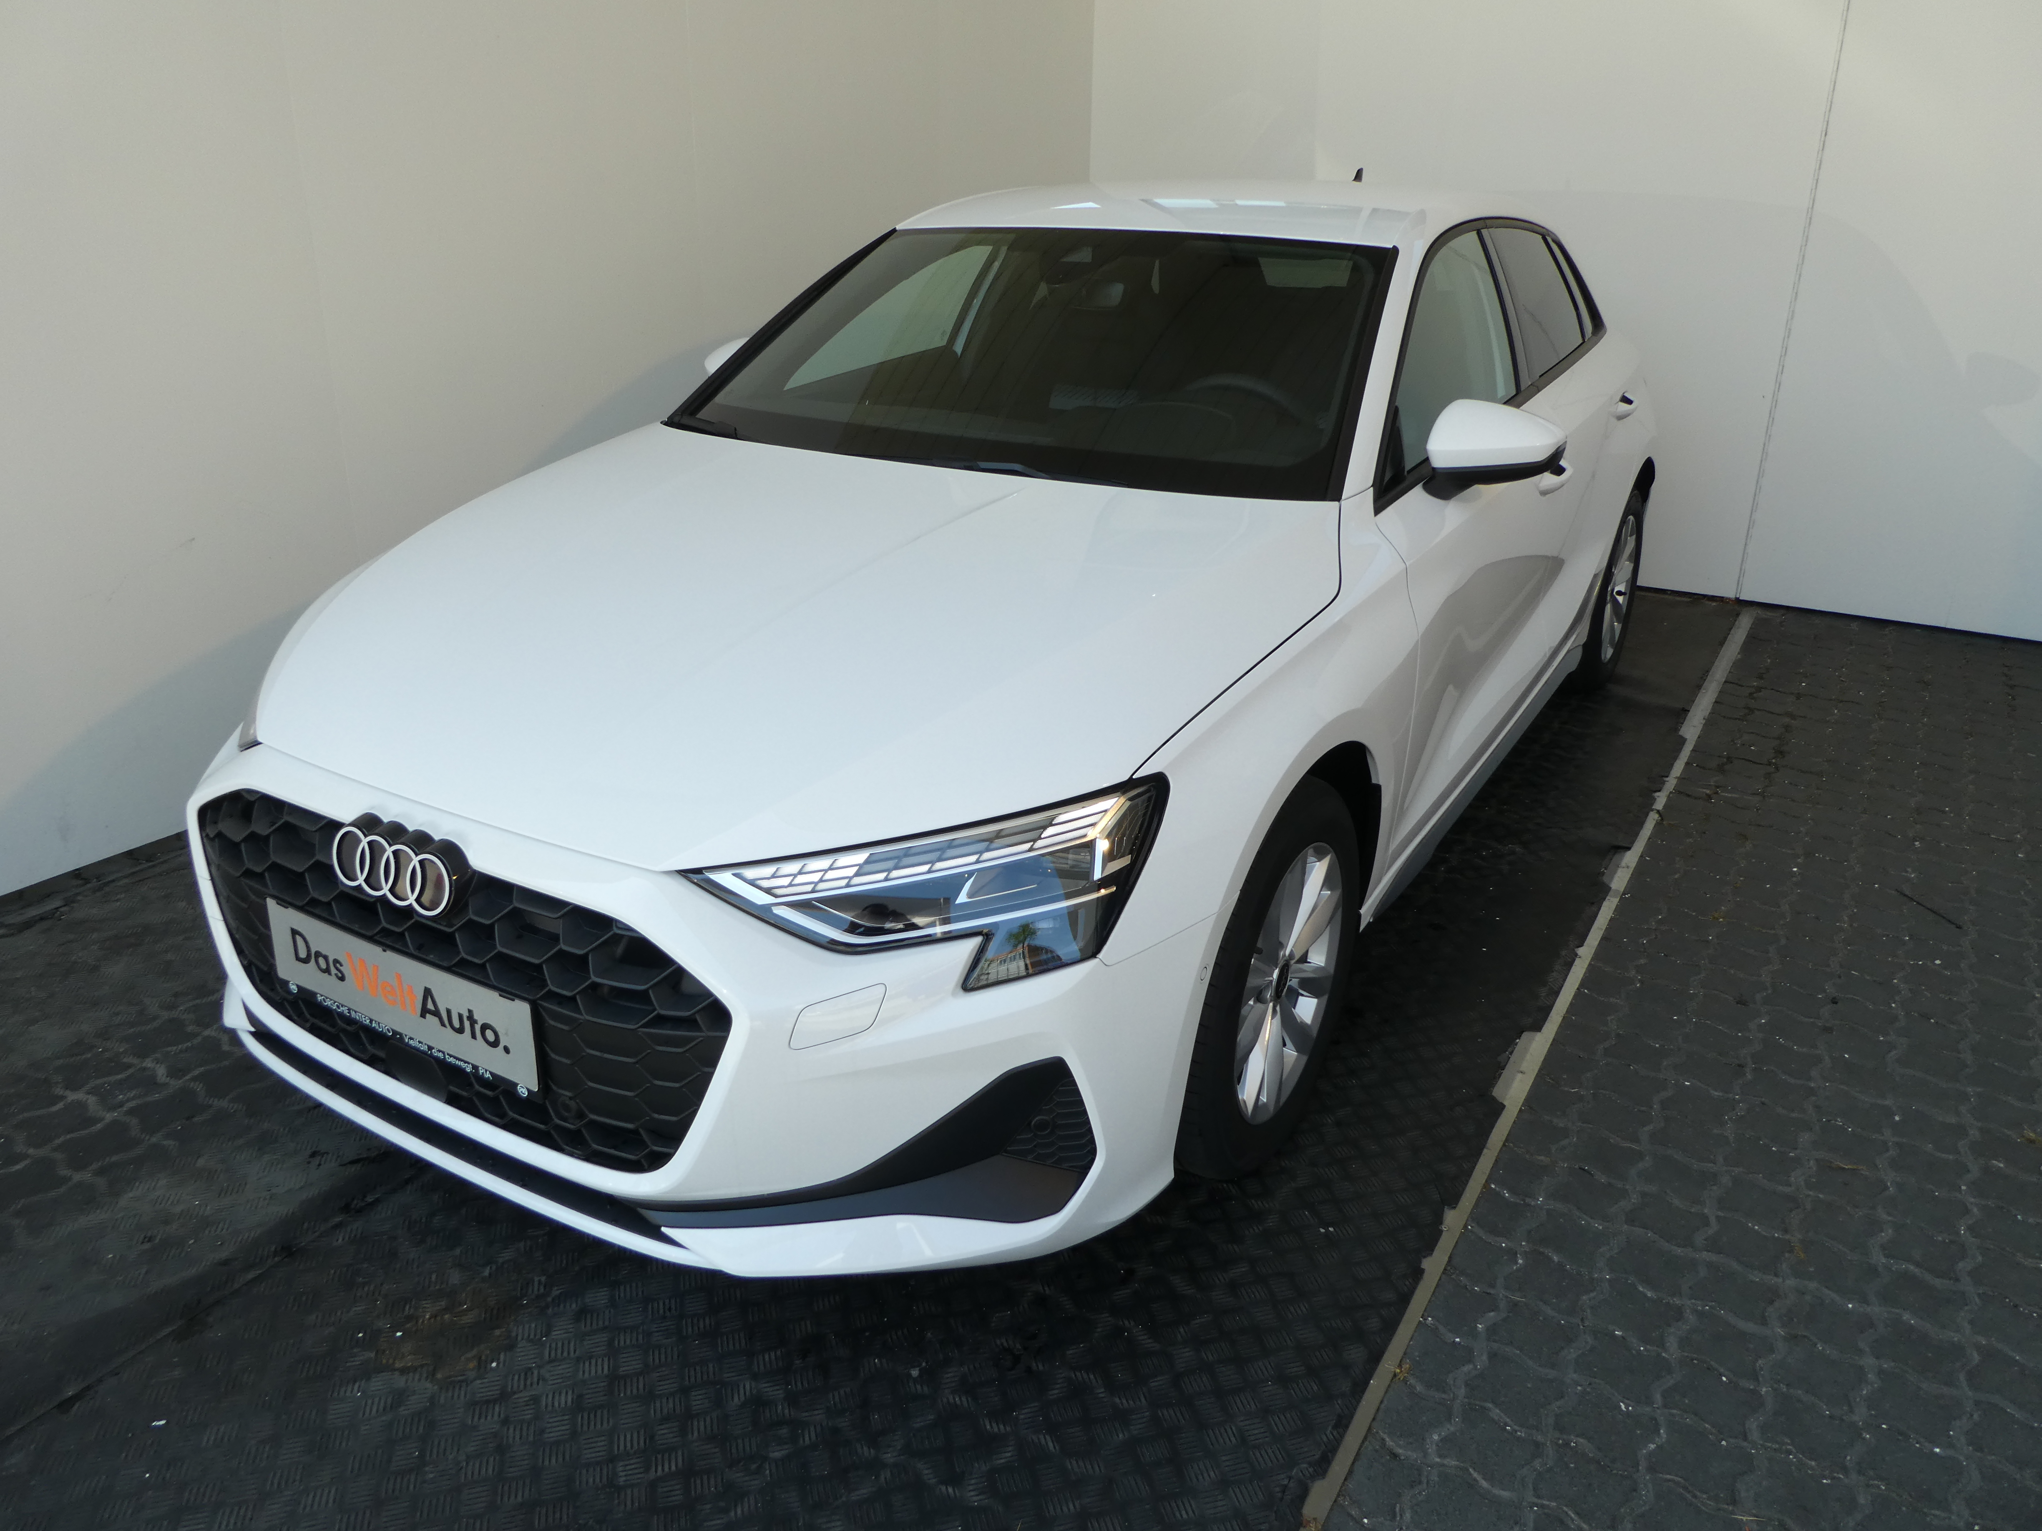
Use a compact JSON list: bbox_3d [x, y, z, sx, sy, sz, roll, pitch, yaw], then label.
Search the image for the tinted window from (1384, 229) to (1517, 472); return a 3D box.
[{"bbox_3d":[0.792,-0.797,2.648,0.100,0.420,0.950,-13,11,37],"label":"tinted window"}]

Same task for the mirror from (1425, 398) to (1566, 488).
[{"bbox_3d":[0.814,-0.552,2.448,0.235,0.155,0.170,13,26,29],"label":"mirror"}]

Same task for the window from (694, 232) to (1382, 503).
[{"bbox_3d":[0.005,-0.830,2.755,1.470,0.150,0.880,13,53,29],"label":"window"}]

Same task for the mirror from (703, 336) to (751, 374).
[{"bbox_3d":[-0.706,-0.914,3.314,0.235,0.155,0.170,13,26,29],"label":"mirror"}]

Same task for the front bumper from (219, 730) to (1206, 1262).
[{"bbox_3d":[-0.652,0.236,2.047,1.790,0.560,0.580,13,26,29],"label":"front bumper"}]

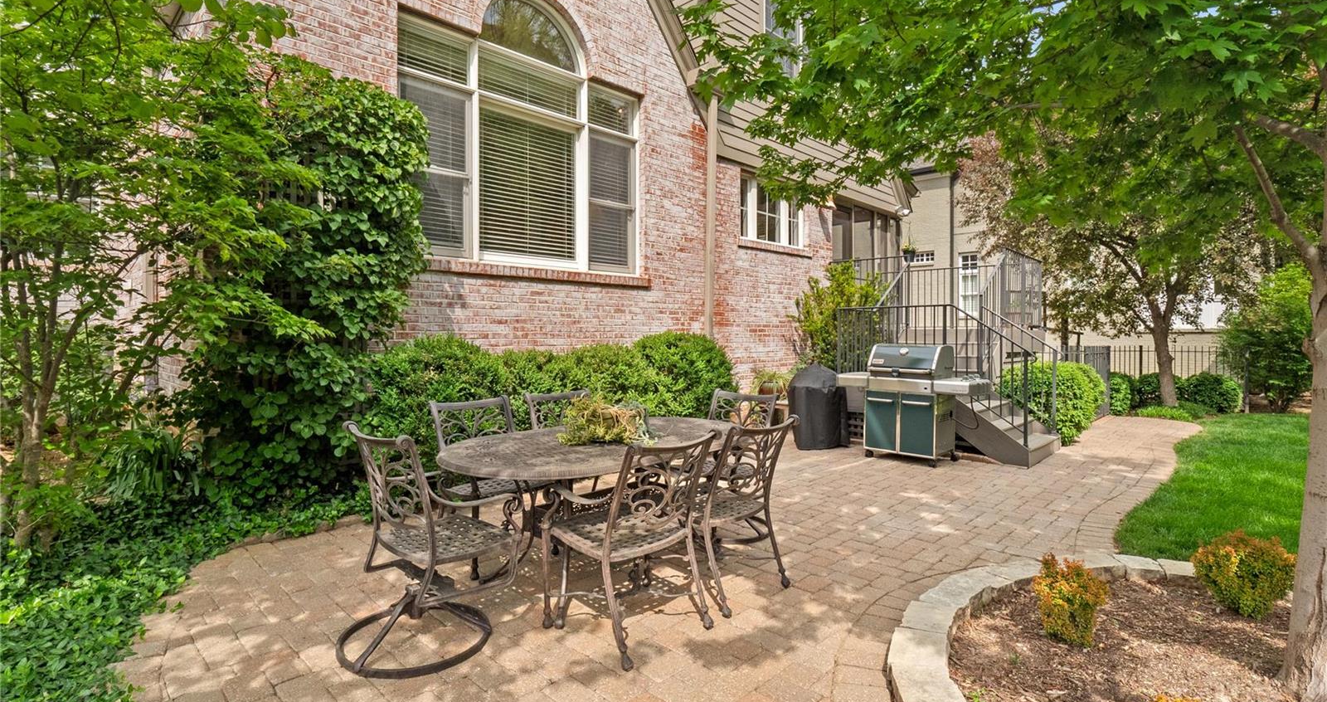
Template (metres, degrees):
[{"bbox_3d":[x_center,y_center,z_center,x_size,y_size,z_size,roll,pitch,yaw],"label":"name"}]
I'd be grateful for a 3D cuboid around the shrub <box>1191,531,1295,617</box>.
[{"bbox_3d":[2.923,1.122,2.968,0.420,0.409,0.420,1,1,45],"label":"shrub"}]

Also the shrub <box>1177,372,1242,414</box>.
[{"bbox_3d":[10.294,0.777,11.114,0.950,0.733,0.950,1,1,43],"label":"shrub"}]

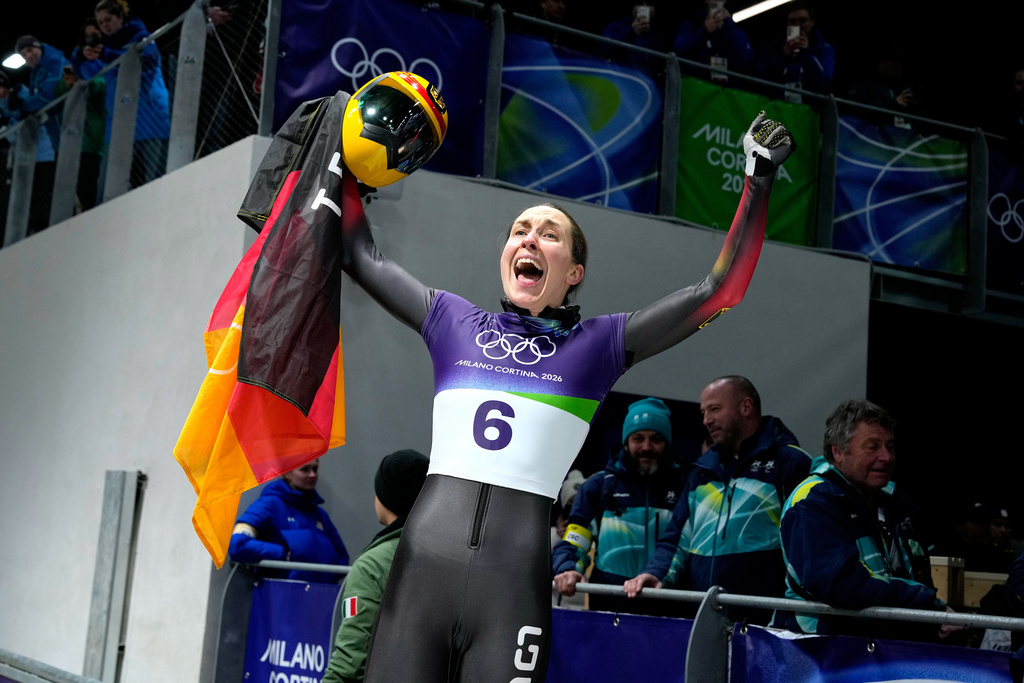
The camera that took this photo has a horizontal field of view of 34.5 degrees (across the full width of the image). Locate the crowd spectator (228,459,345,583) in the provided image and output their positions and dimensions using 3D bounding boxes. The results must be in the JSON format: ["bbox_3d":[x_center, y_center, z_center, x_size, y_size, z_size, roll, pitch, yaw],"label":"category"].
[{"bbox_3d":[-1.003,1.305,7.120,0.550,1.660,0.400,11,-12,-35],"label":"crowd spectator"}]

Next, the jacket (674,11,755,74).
[{"bbox_3d":[1.247,-1.688,10.240,0.560,0.760,0.420,4,-10,4],"label":"jacket"}]

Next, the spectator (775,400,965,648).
[{"bbox_3d":[0.977,1.006,4.660,0.470,1.720,0.540,-5,-13,43],"label":"spectator"}]

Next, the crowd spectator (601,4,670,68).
[{"bbox_3d":[0.746,-1.327,10.375,0.540,1.720,0.420,5,-10,-4],"label":"crowd spectator"}]

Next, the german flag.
[{"bbox_3d":[-0.509,-0.030,3.498,0.370,1.000,0.300,3,-10,8],"label":"german flag"}]

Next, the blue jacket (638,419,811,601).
[{"bbox_3d":[0.692,0.643,5.225,0.570,0.780,0.420,-2,-12,33],"label":"blue jacket"}]

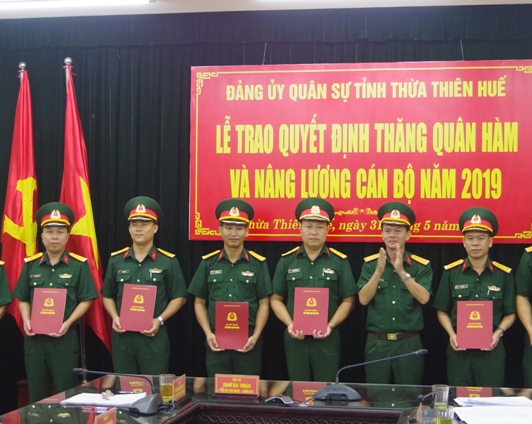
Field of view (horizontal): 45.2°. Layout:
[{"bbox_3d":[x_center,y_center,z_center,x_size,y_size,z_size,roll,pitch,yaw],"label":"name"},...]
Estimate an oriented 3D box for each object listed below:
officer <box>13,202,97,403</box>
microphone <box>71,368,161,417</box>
[{"bbox_3d":[-1.397,0.790,4.240,0.550,1.710,0.380,0,-1,-3],"label":"officer"},{"bbox_3d":[-0.651,0.775,2.820,0.440,0.150,0.190,0,-1,18],"label":"microphone"}]

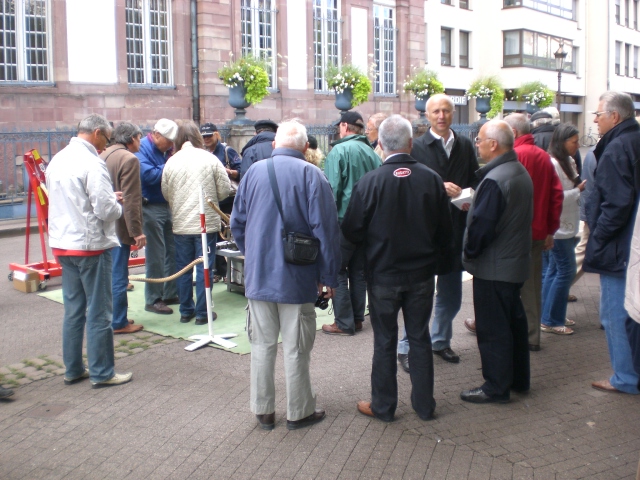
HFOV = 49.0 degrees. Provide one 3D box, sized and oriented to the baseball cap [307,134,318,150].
[{"bbox_3d":[-0.101,-0.896,6.441,0.190,0.140,0.230,-4,10,-17],"label":"baseball cap"}]

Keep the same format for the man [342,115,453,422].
[{"bbox_3d":[0.435,0.161,4.012,0.610,1.716,0.420,0,9,2],"label":"man"}]

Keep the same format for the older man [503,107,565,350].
[{"bbox_3d":[1.596,-0.072,5.333,0.560,1.733,0.440,-6,11,-30],"label":"older man"}]

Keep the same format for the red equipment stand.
[{"bbox_3d":[-2.513,-0.316,7.854,1.050,1.430,1.600,8,13,40],"label":"red equipment stand"}]

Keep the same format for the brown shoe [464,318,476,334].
[{"bbox_3d":[1.324,0.683,5.751,0.290,0.115,0.110,9,13,44],"label":"brown shoe"}]

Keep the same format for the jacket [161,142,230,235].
[{"bbox_3d":[-1.074,-0.427,5.937,0.580,0.770,0.420,1,9,10],"label":"jacket"}]

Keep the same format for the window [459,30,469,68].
[{"bbox_3d":[6.779,-8.967,33.076,0.800,1.640,0.180,-9,13,-41],"label":"window"}]

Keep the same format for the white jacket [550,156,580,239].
[{"bbox_3d":[1.915,-0.330,5.526,0.400,0.660,0.460,-1,10,-3],"label":"white jacket"}]

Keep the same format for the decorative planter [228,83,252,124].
[{"bbox_3d":[-1.702,-2.901,15.098,0.530,0.868,0.530,0,9,0],"label":"decorative planter"}]

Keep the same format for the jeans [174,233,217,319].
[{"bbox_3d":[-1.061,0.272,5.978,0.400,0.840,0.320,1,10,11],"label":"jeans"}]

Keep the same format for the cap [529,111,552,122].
[{"bbox_3d":[2.010,-1.124,6.406,0.240,0.115,0.260,-3,10,-14],"label":"cap"}]

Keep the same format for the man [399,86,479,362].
[{"bbox_3d":[0.816,-0.072,4.937,0.600,1.870,0.480,-1,9,-6],"label":"man"}]

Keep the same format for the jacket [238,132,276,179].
[{"bbox_3d":[-0.517,-0.667,6.550,0.560,0.720,0.420,-6,11,-30],"label":"jacket"}]

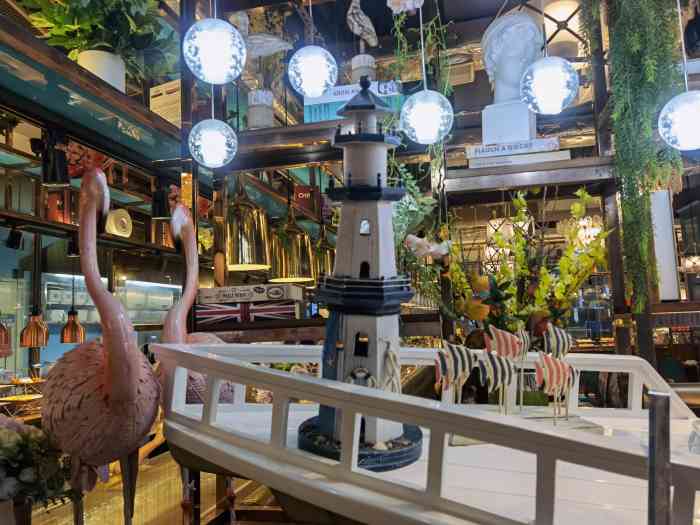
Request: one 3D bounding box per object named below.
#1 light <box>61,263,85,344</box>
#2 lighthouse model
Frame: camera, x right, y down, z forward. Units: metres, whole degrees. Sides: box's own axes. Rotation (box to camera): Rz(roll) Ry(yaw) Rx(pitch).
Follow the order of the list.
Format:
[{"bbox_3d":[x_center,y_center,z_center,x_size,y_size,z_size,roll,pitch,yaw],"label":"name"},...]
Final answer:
[{"bbox_3d":[-2.486,0.377,4.900,0.190,0.710,0.190,1,-6,-30],"label":"light"},{"bbox_3d":[0.030,0.001,1.200,0.272,0.815,0.272,1,-1,3],"label":"lighthouse model"}]

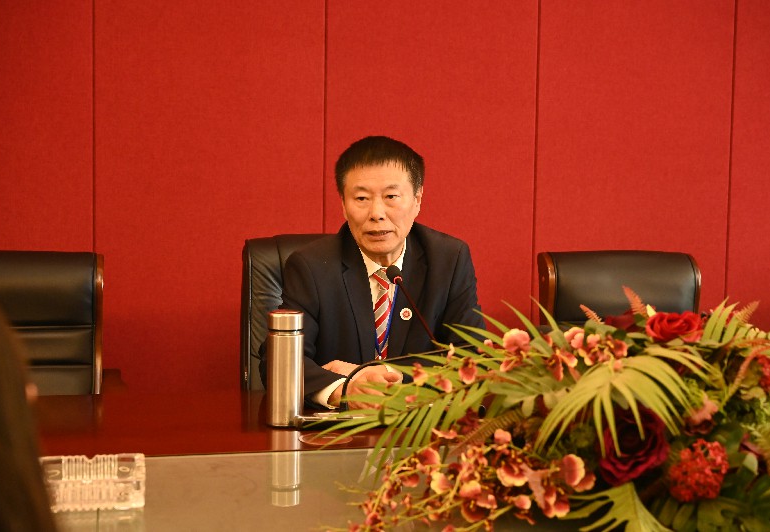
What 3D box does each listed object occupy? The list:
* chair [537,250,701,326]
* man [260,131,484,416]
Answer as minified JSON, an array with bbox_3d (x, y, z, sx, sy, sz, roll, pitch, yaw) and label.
[{"bbox_3d":[0.763,0.487,3.142,0.600,1.034,0.640,0,4,-13],"label":"chair"},{"bbox_3d":[-0.033,0.367,2.605,0.530,1.322,0.750,0,4,-7],"label":"man"}]

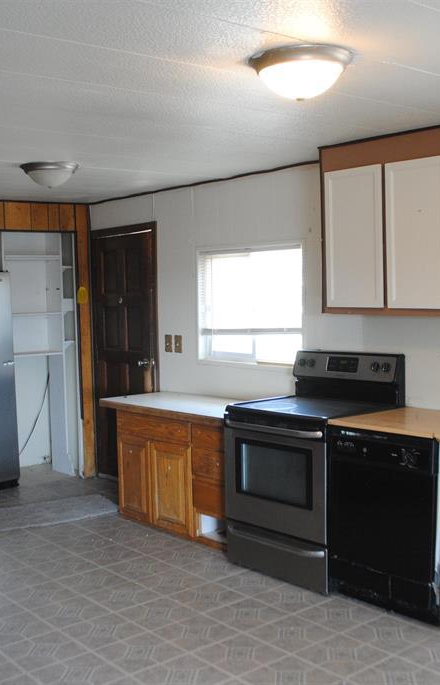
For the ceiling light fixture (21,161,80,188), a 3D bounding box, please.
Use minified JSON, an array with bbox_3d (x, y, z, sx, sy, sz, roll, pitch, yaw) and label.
[{"bbox_3d":[-0.964,-0.944,4.378,0.328,0.127,0.328,-2,4,0],"label":"ceiling light fixture"}]

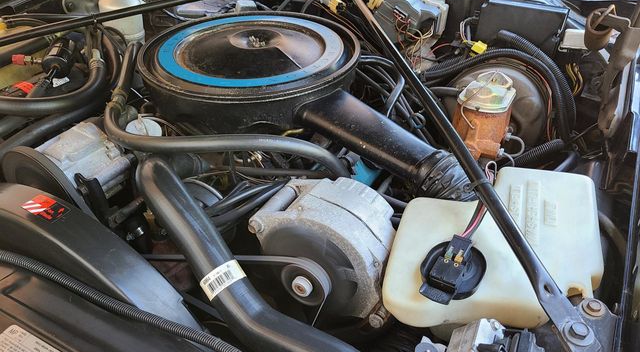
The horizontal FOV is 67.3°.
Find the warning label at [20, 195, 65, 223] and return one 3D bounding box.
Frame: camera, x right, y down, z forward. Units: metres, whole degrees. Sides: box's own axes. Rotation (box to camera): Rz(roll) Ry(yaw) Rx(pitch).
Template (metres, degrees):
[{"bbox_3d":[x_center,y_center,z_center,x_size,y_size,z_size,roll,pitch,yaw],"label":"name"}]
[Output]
[{"bbox_3d":[-0.366,0.043,0.640,0.063,0.002,0.026,19,44,23],"label":"warning label"}]

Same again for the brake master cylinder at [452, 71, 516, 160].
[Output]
[{"bbox_3d":[0.293,-0.108,0.855,0.083,0.112,0.140,19,41,23],"label":"brake master cylinder"}]

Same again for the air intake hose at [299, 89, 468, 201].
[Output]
[{"bbox_3d":[0.106,-0.050,0.765,0.270,0.074,0.075,34,48,23],"label":"air intake hose"}]

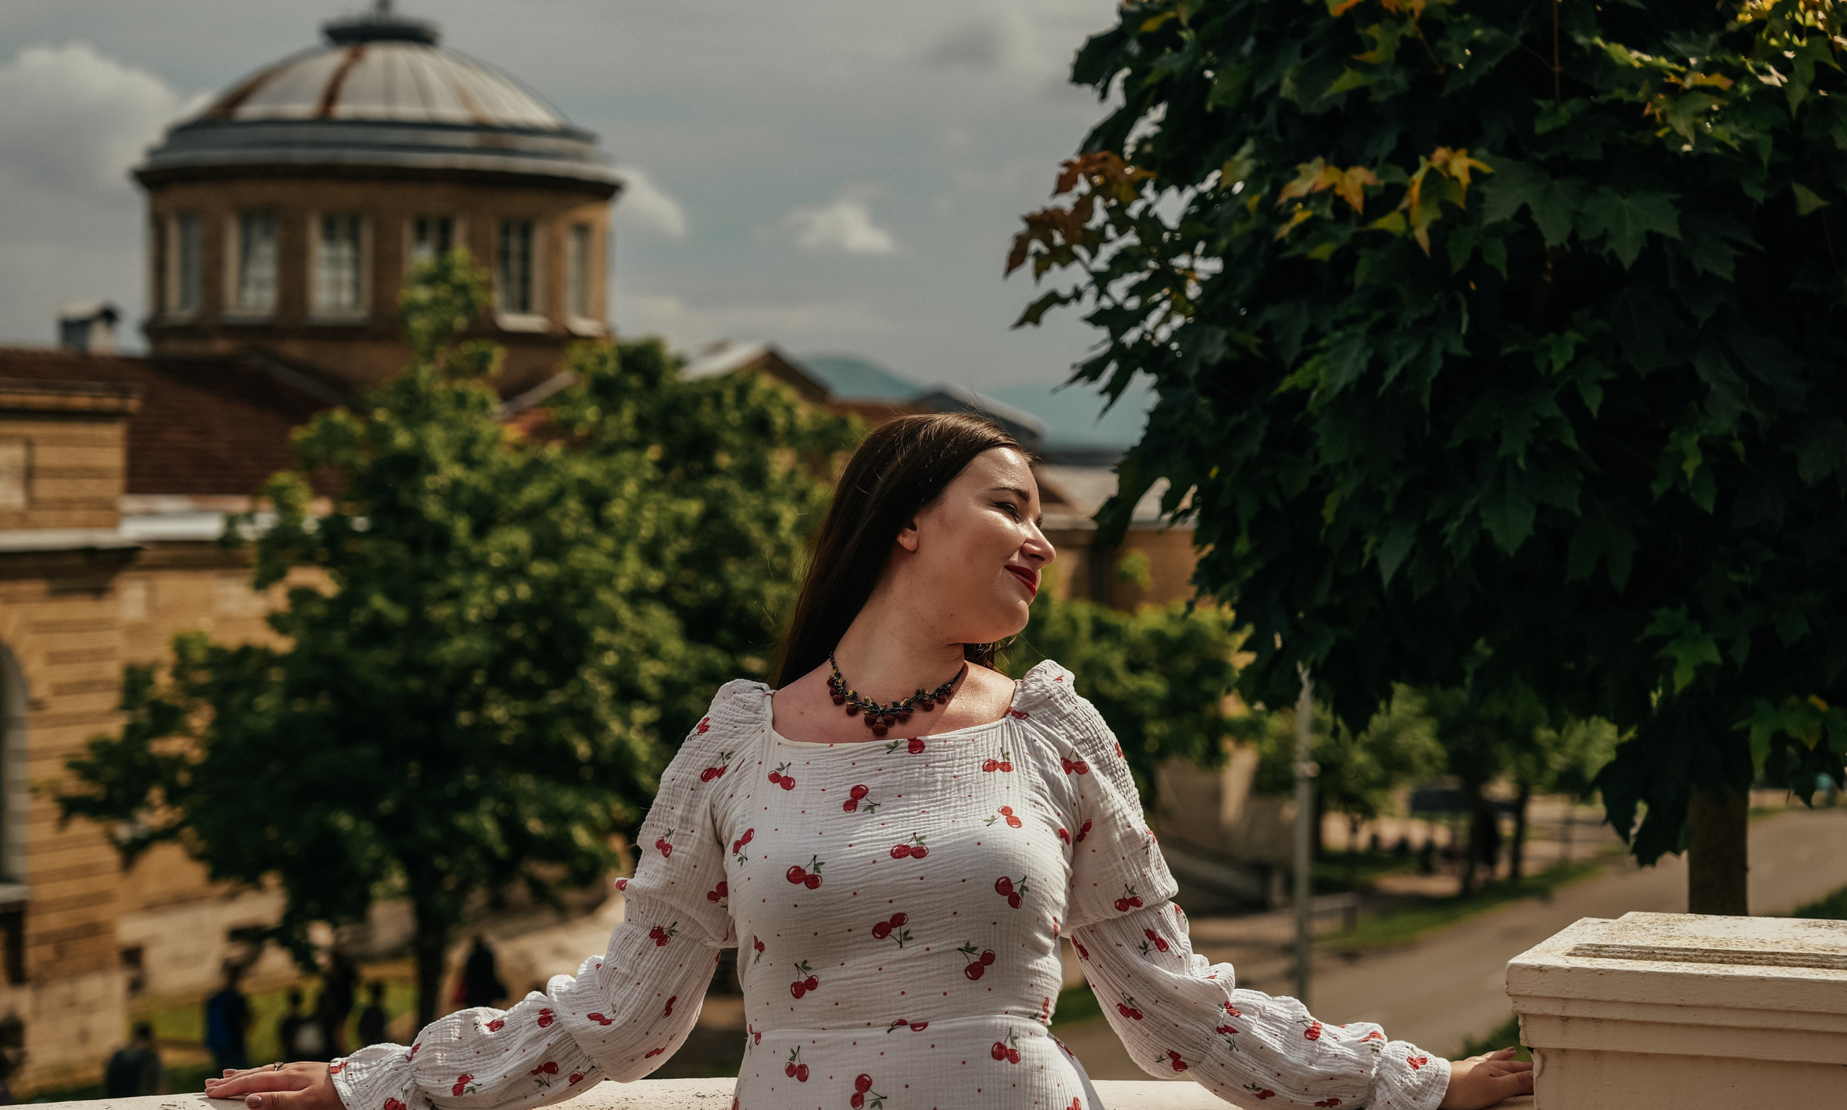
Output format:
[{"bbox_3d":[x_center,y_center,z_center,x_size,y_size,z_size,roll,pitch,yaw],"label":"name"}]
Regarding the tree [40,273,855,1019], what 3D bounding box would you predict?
[{"bbox_3d":[-4.809,1.270,37.000,7.900,8.700,7.200,1,2,0],"label":"tree"}]

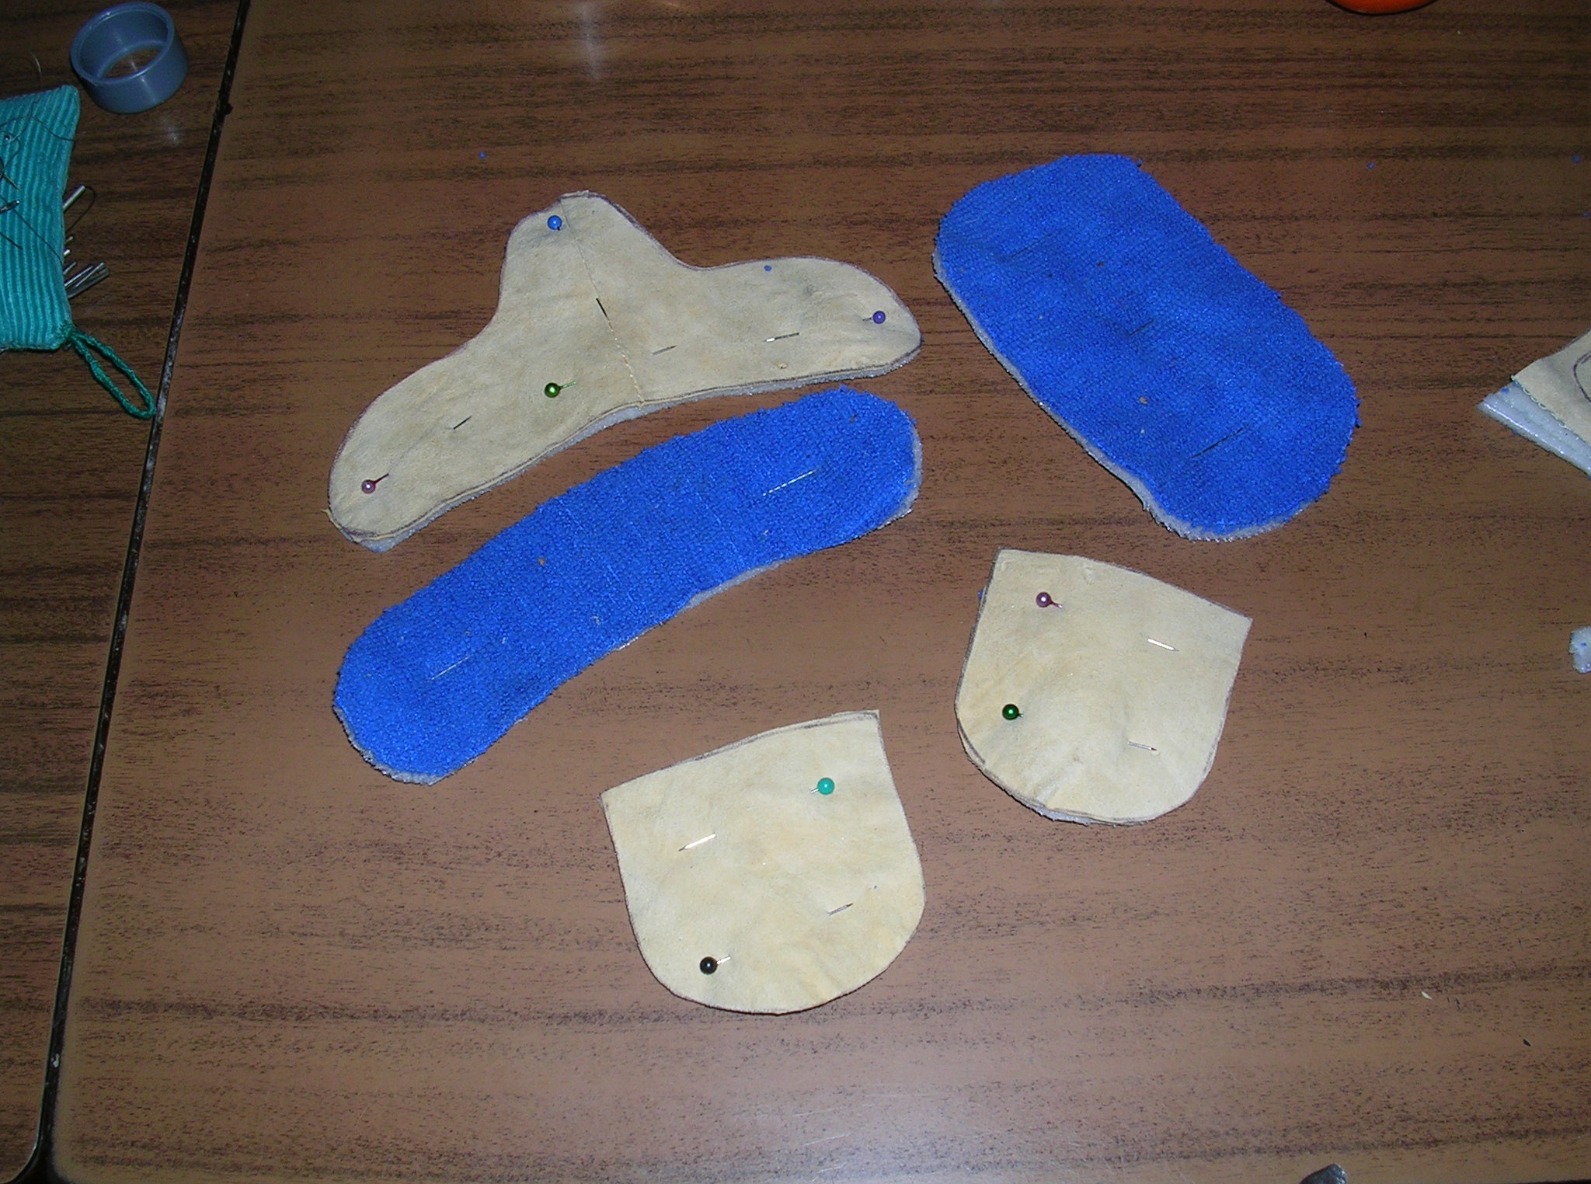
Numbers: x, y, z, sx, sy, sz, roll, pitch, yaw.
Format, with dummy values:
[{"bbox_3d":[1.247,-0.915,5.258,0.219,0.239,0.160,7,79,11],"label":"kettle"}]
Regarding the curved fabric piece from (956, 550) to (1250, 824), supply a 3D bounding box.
[{"bbox_3d":[0.076,0.026,0.443,0.067,0.008,0.072,18,68,8],"label":"curved fabric piece"}]

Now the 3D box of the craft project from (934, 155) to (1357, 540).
[{"bbox_3d":[0.097,-0.072,0.485,0.077,0.008,0.133,-36,71,-14],"label":"craft project"}]

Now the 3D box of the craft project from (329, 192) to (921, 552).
[{"bbox_3d":[-0.057,-0.073,0.485,0.169,0.008,0.088,-20,68,-9],"label":"craft project"}]

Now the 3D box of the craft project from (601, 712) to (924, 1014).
[{"bbox_3d":[-0.005,0.067,0.424,0.072,0.008,0.069,-15,67,-6],"label":"craft project"}]

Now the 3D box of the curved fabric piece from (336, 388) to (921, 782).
[{"bbox_3d":[-0.042,-0.009,0.458,0.171,0.008,0.054,-30,70,-12],"label":"curved fabric piece"}]

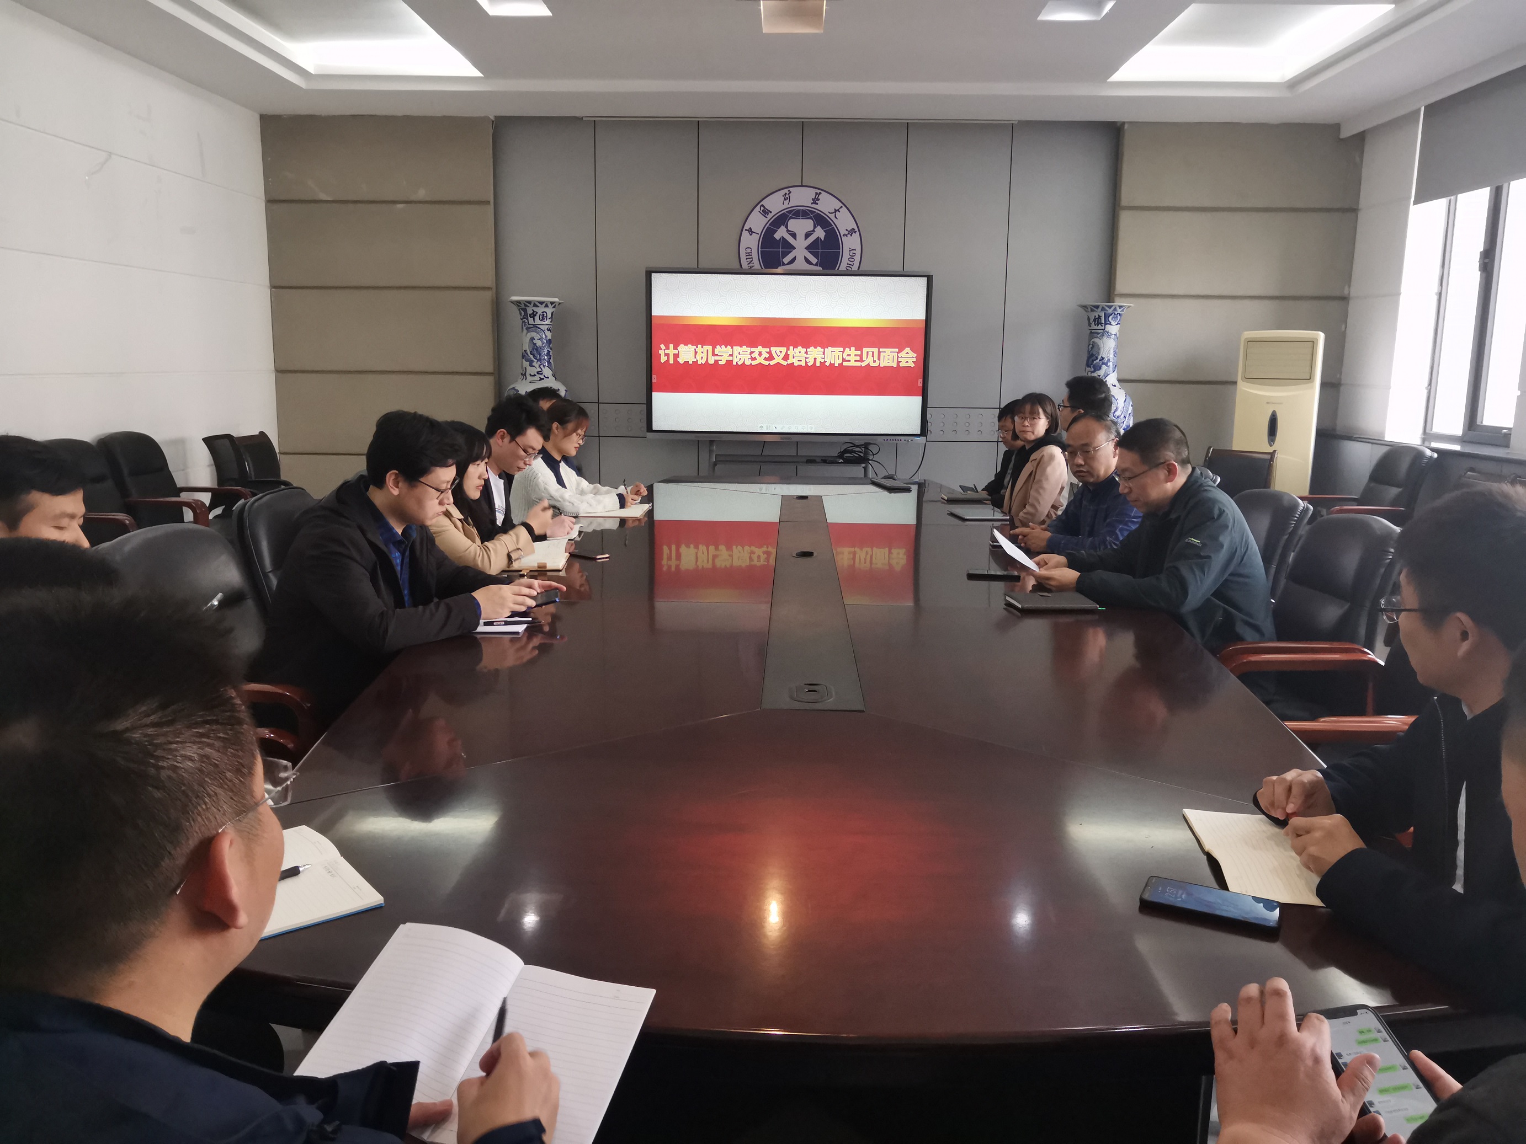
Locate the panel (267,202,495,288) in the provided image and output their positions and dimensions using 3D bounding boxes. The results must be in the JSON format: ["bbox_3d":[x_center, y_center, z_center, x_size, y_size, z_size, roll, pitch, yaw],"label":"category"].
[{"bbox_3d":[-2.734,-2.353,8.559,1.627,0.604,0.050,1,10,2],"label":"panel"}]

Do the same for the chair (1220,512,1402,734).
[{"bbox_3d":[1.457,0.347,3.312,0.670,1.020,0.620,1,10,1],"label":"chair"}]

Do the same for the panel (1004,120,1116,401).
[{"bbox_3d":[2.122,-2.189,8.597,0.741,2.019,0.050,1,10,2],"label":"panel"}]

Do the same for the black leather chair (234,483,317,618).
[{"bbox_3d":[-1.183,0.249,3.673,0.670,1.020,0.620,1,10,1],"label":"black leather chair"}]

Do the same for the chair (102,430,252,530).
[{"bbox_3d":[-3.271,-0.277,6.672,0.690,1.000,0.640,1,10,2],"label":"chair"}]

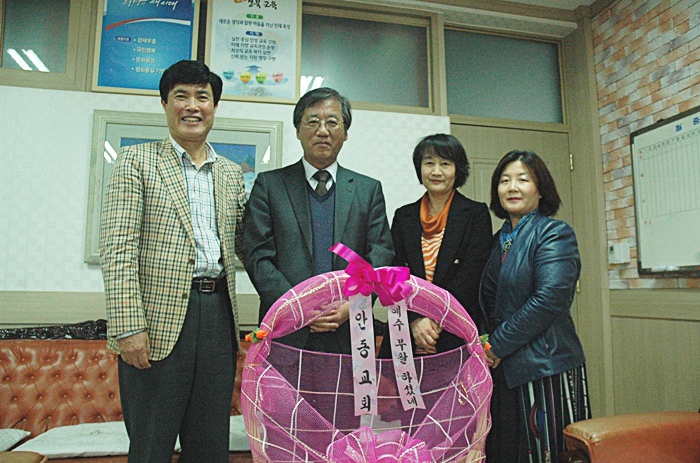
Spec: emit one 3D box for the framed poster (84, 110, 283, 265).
[{"bbox_3d":[-0.918,-0.246,2.991,1.053,0.861,0.040,2,-7,-12],"label":"framed poster"}]

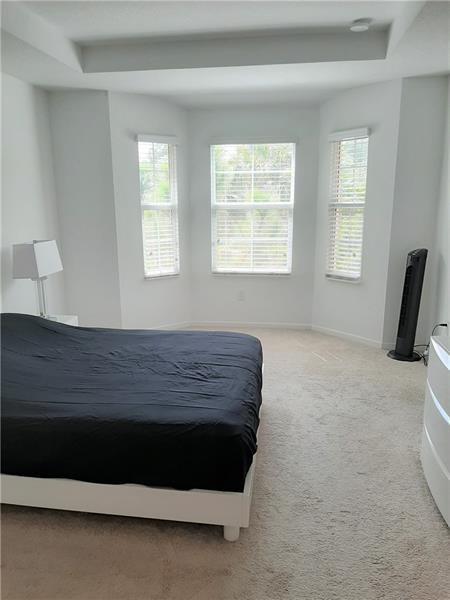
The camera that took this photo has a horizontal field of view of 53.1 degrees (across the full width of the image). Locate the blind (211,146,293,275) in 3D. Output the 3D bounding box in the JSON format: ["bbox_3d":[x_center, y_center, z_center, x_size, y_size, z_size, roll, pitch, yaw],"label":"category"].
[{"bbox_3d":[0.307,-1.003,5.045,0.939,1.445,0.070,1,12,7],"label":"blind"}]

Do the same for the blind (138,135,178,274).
[{"bbox_3d":[-0.706,-0.983,4.918,0.469,1.475,0.070,-10,15,-37],"label":"blind"}]

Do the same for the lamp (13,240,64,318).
[{"bbox_3d":[-1.564,-0.167,3.854,0.240,0.670,0.370,1,12,7],"label":"lamp"}]

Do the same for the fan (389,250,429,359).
[{"bbox_3d":[1.738,0.044,4.211,0.310,1.016,0.310,-3,13,-12],"label":"fan"}]

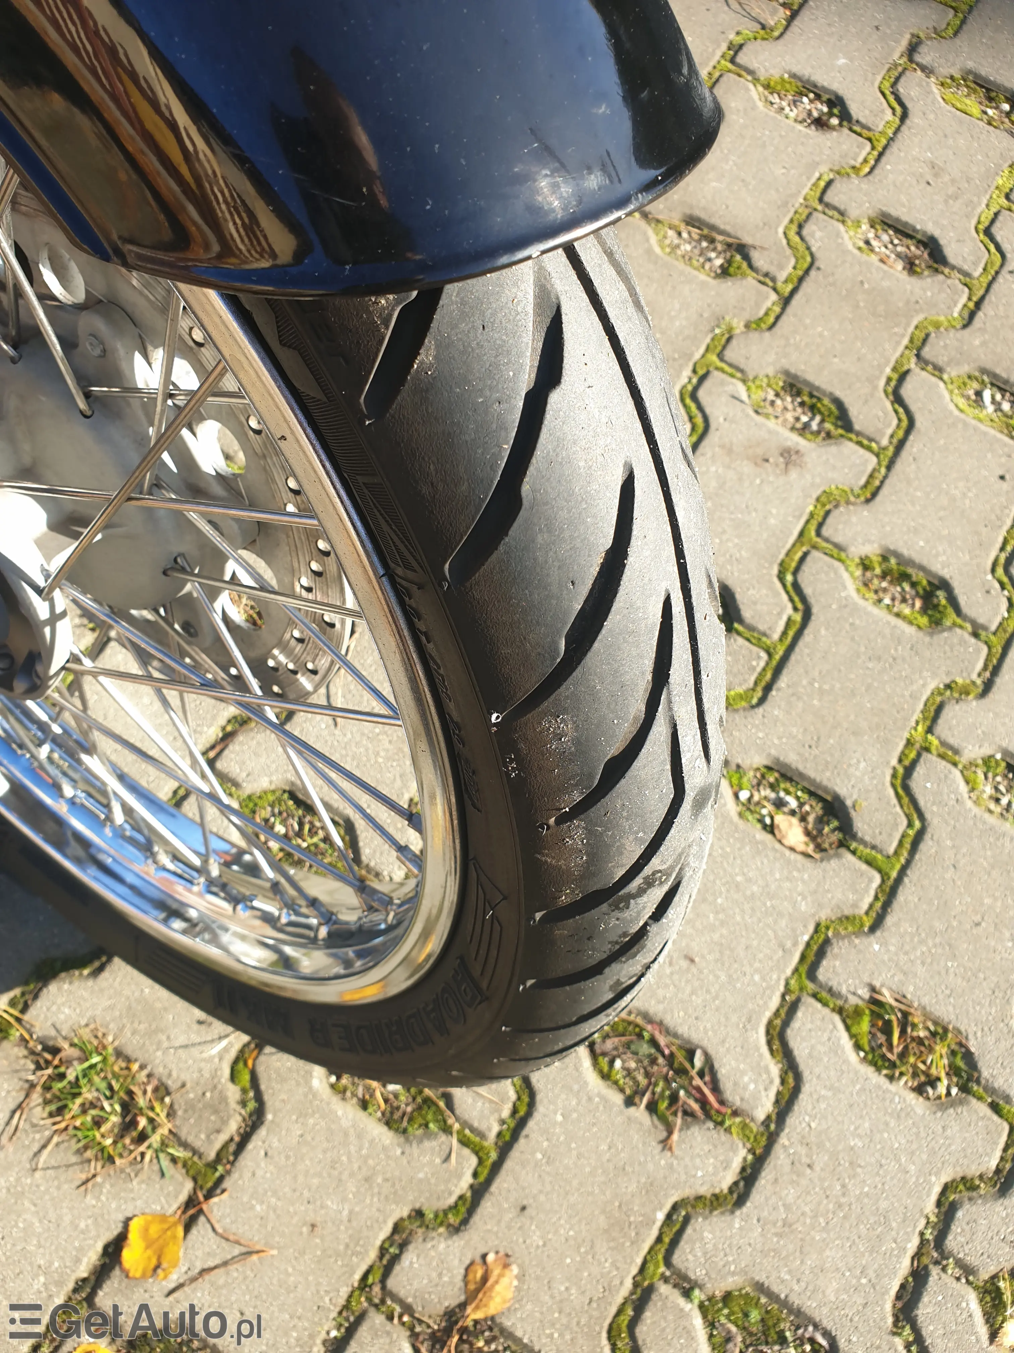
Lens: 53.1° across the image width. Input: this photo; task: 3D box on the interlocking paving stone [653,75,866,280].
[{"bbox_3d":[0.223,-0.451,0.966,0.162,0.070,0.199,31,72,7],"label":"interlocking paving stone"}]

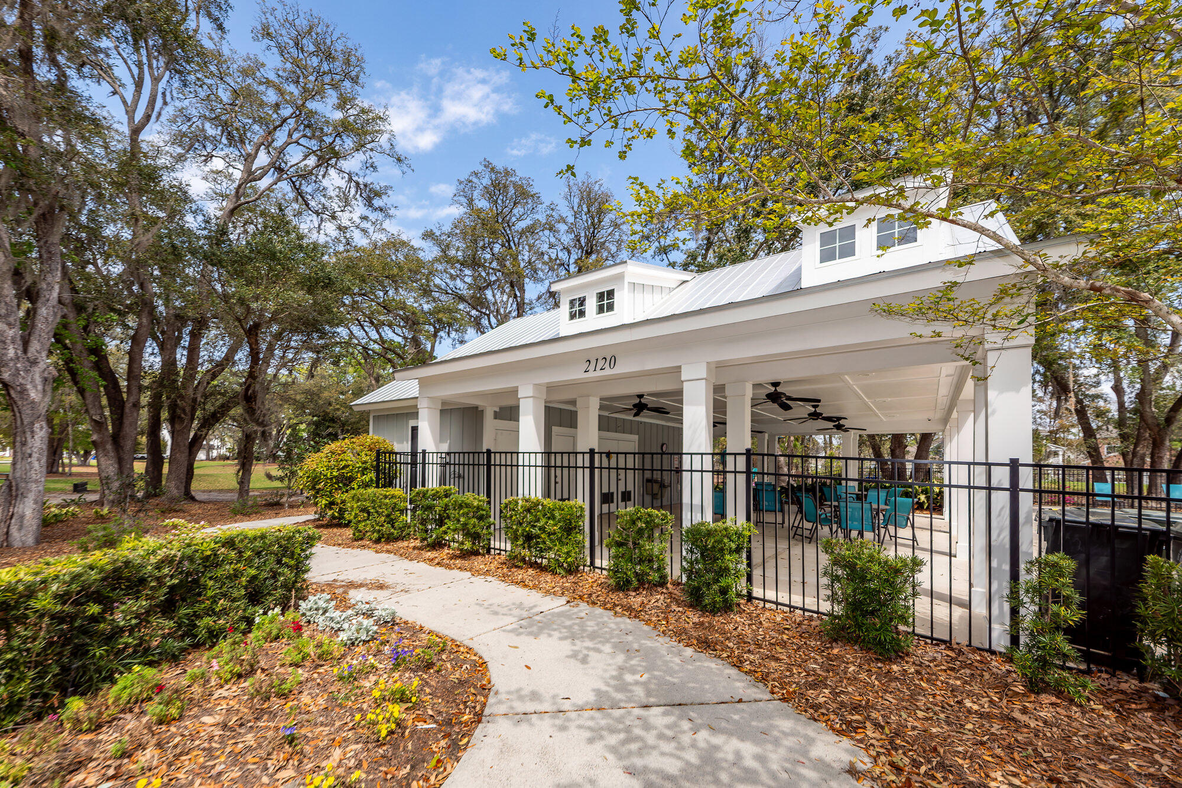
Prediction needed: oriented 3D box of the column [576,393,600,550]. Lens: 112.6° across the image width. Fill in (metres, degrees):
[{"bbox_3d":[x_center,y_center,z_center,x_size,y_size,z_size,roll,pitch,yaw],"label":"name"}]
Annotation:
[{"bbox_3d":[-0.052,1.483,7.400,0.310,2.780,0.310,-3,-5,38],"label":"column"}]

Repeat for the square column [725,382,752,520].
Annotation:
[{"bbox_3d":[2.238,1.248,5.950,0.310,2.750,0.310,-3,-5,38],"label":"square column"}]

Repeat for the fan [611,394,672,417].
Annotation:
[{"bbox_3d":[1.065,0.209,8.500,1.380,0.370,1.380,-3,-5,38],"label":"fan"}]

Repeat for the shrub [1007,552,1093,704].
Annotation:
[{"bbox_3d":[3.164,1.590,2.720,0.450,0.860,0.420,-3,-5,38],"label":"shrub"}]

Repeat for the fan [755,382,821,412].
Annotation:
[{"bbox_3d":[3.352,0.025,7.100,1.380,0.380,1.380,-3,-5,38],"label":"fan"}]

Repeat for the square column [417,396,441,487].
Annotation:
[{"bbox_3d":[-3.146,1.455,7.657,0.326,2.728,0.326,-1,-2,37],"label":"square column"}]

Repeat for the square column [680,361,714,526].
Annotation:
[{"bbox_3d":[1.304,1.019,4.778,0.326,2.728,0.326,-1,-2,37],"label":"square column"}]

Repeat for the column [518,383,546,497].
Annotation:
[{"bbox_3d":[-0.921,1.237,6.218,0.326,2.728,0.326,-1,-2,37],"label":"column"}]

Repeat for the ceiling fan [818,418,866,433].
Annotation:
[{"bbox_3d":[7.537,0.935,11.959,1.520,0.380,1.520,-1,-2,37],"label":"ceiling fan"}]

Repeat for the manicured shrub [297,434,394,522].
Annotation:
[{"bbox_3d":[-6.401,2.195,10.290,2.350,2.250,2.100,-1,-2,37],"label":"manicured shrub"}]

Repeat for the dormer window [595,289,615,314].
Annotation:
[{"bbox_3d":[0.322,-2.015,8.600,0.480,0.580,0.090,-3,-5,38],"label":"dormer window"}]

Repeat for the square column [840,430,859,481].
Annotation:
[{"bbox_3d":[8.654,2.636,13.355,0.326,2.728,0.326,-1,-2,37],"label":"square column"}]

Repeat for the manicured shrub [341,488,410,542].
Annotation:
[{"bbox_3d":[-3.912,2.170,7.150,1.000,0.830,0.750,-3,-5,38],"label":"manicured shrub"}]

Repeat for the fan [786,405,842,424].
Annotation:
[{"bbox_3d":[5.408,0.467,9.479,1.520,0.380,1.520,-1,-2,37],"label":"fan"}]

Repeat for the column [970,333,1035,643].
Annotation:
[{"bbox_3d":[3.529,0.800,3.339,0.326,2.728,0.326,-1,-2,37],"label":"column"}]

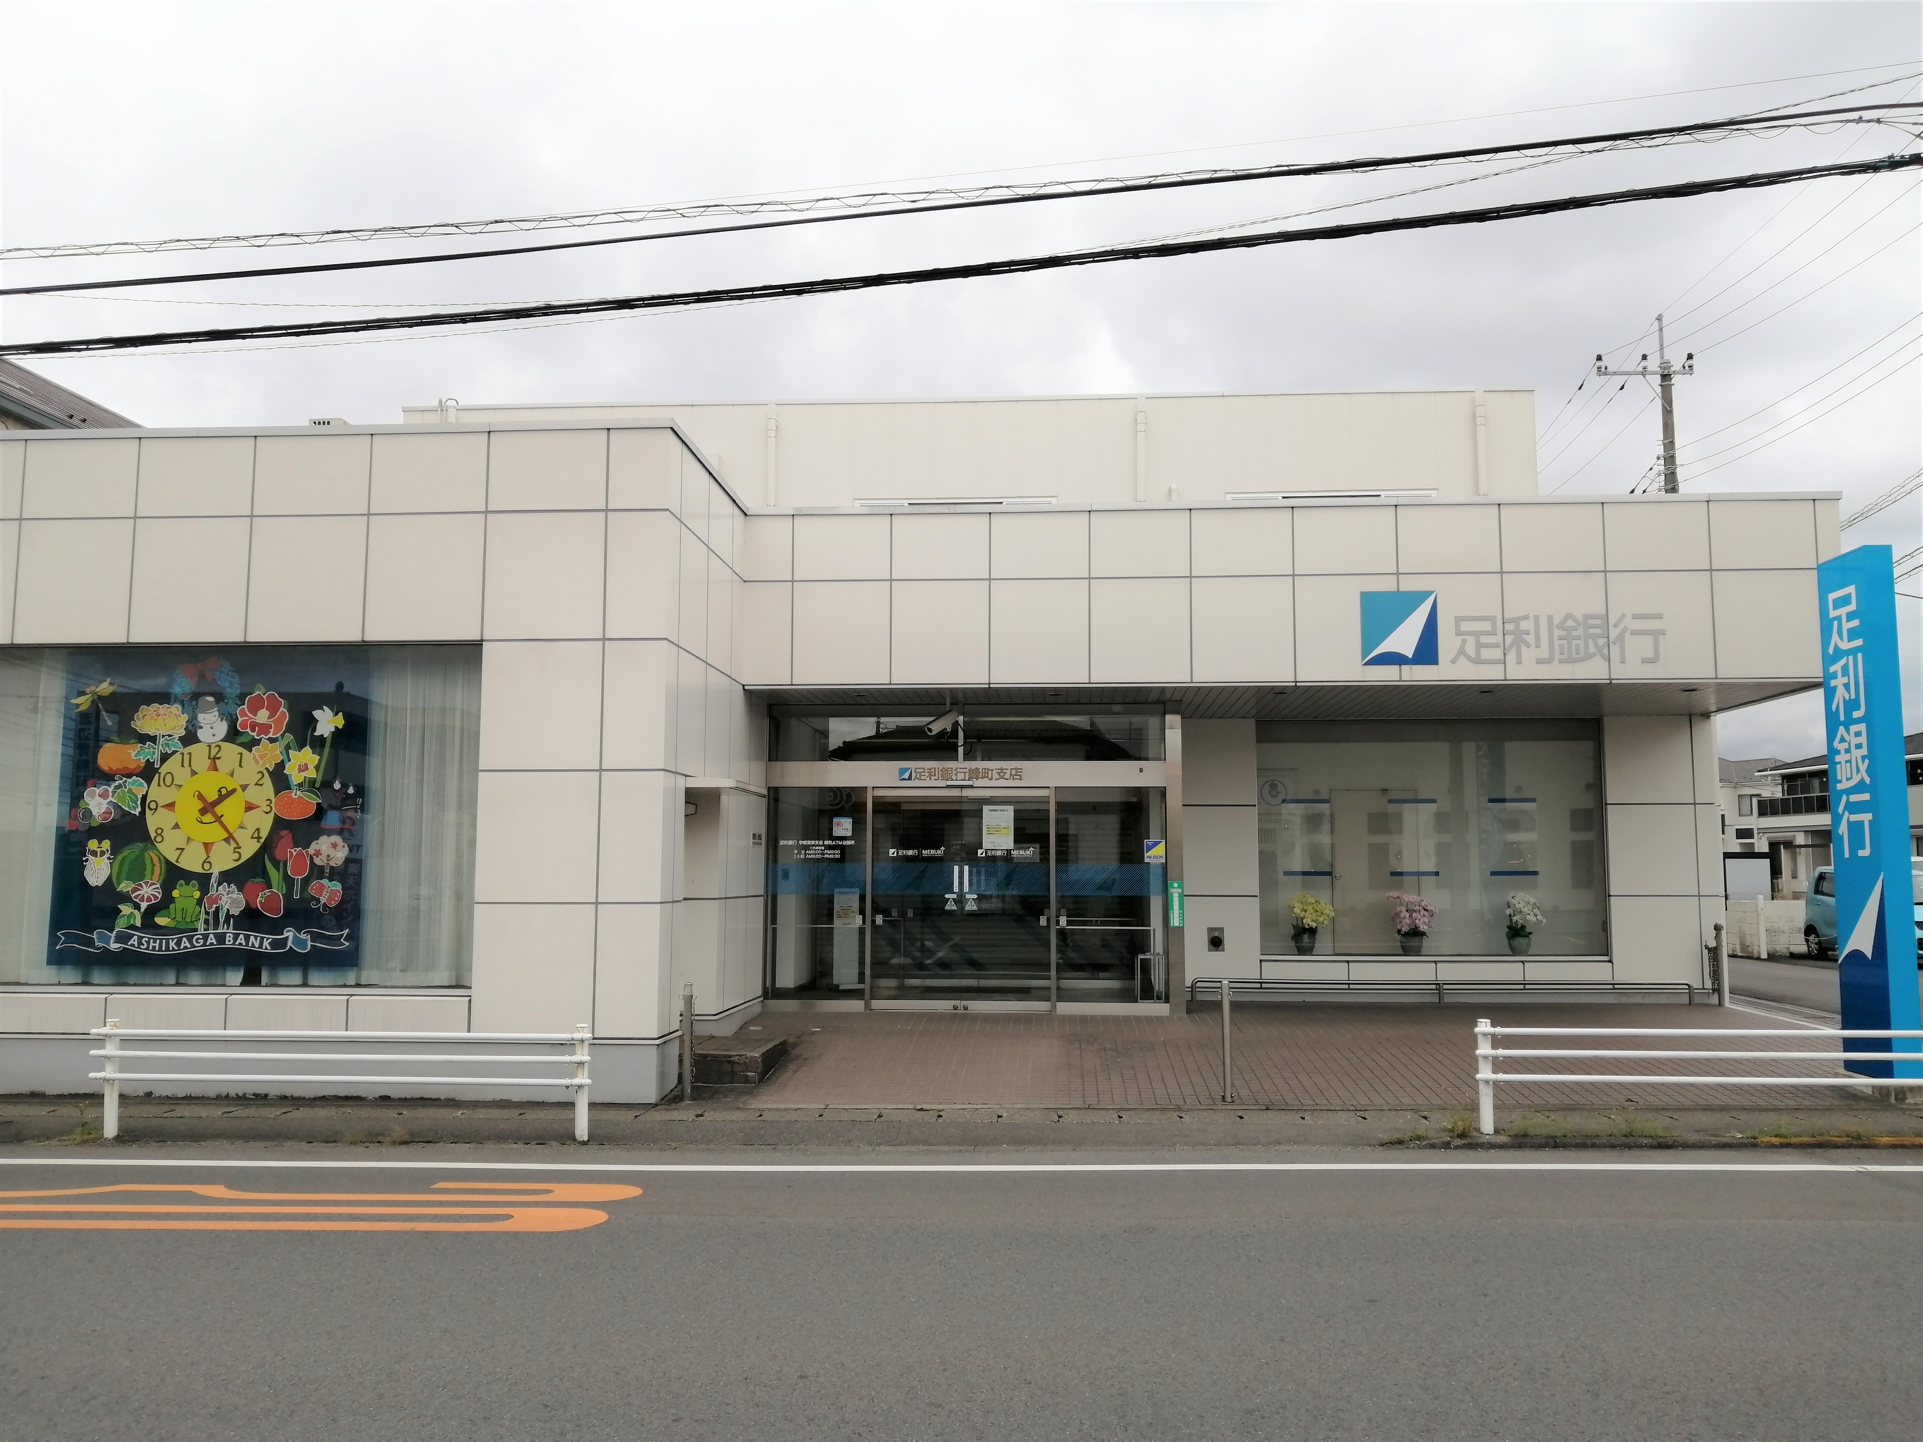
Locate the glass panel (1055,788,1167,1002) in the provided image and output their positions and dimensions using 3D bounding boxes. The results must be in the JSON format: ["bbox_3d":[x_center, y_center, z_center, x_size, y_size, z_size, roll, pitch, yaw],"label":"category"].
[{"bbox_3d":[1.415,1.671,14.171,1.053,2.065,0.080,0,-6,4],"label":"glass panel"}]

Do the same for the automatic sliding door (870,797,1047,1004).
[{"bbox_3d":[0.000,1.695,14.261,1.725,2.092,0.080,0,-6,4],"label":"automatic sliding door"}]

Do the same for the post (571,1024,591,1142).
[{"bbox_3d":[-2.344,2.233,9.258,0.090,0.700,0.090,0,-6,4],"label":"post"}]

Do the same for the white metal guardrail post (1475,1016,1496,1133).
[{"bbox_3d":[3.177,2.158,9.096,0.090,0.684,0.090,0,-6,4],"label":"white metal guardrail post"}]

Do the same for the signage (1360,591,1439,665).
[{"bbox_3d":[3.885,-0.815,13.296,0.673,0.658,0.060,0,-6,4],"label":"signage"}]

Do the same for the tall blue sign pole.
[{"bbox_3d":[6.597,0.663,10.931,0.187,3.790,0.690,0,-6,4],"label":"tall blue sign pole"}]

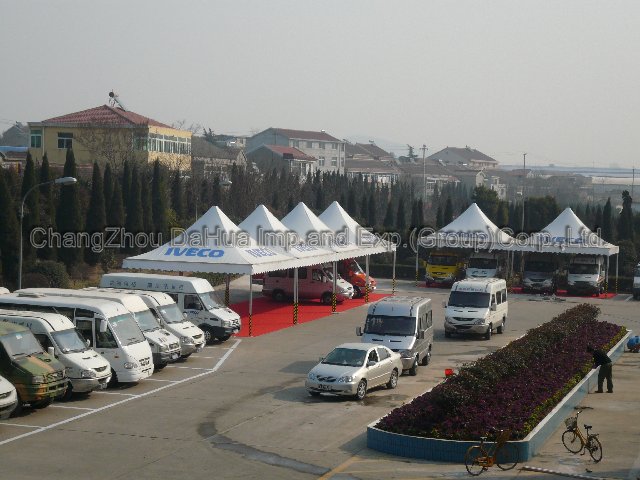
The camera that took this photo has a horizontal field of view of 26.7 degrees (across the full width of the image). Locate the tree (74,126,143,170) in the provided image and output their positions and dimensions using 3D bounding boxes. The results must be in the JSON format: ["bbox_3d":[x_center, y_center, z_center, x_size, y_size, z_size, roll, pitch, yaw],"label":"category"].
[{"bbox_3d":[-15.357,-5.337,98.000,5.000,6.000,5.000,2,2,17],"label":"tree"}]

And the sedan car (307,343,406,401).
[{"bbox_3d":[1.127,4.059,42.650,1.740,1.460,4.500,3,3,25],"label":"sedan car"}]

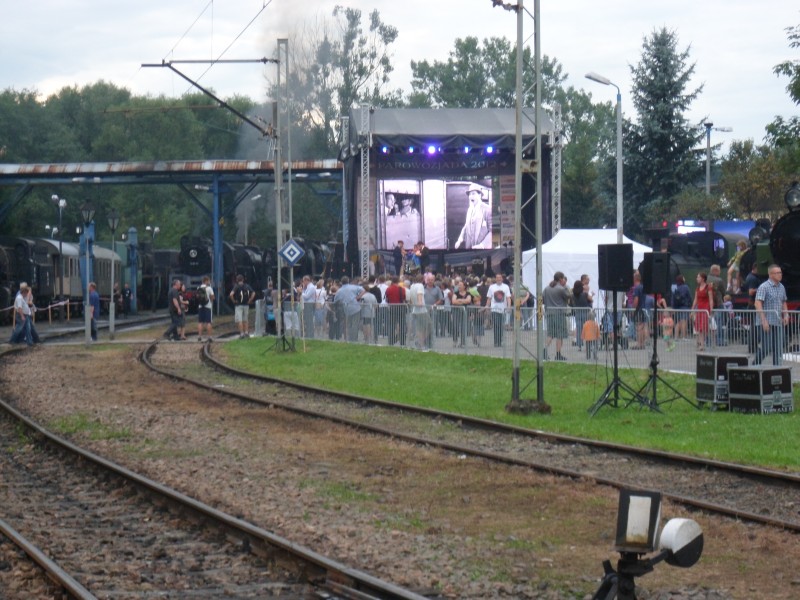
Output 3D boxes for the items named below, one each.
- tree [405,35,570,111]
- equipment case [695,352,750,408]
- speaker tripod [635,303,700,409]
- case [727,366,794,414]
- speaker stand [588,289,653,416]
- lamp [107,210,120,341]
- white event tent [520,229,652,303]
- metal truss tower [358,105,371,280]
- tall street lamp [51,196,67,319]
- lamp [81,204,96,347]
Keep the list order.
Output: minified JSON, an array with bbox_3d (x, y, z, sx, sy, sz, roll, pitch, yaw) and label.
[{"bbox_3d":[4.688,-6.643,129.960,8.500,14.950,8.000,0,0,0],"label":"tree"},{"bbox_3d":[4.032,1.036,30.273,0.450,0.660,0.660,0,0,-14],"label":"equipment case"},{"bbox_3d":[3.259,0.668,29.896,0.900,1.374,0.850,0,0,0],"label":"speaker tripod"},{"bbox_3d":[4.368,1.100,29.386,0.460,0.540,0.630,0,0,-30],"label":"case"},{"bbox_3d":[2.723,0.633,29.696,0.900,1.499,0.880,0,0,0],"label":"speaker stand"},{"bbox_3d":[-8.102,-0.720,68.490,0.380,3.726,0.380,0,0,0],"label":"lamp"},{"bbox_3d":[6.359,-0.712,82.291,3.900,3.430,3.000,0,0,-9],"label":"white event tent"},{"bbox_3d":[-1.280,-3.152,89.978,0.360,8.271,0.360,0,0,-7],"label":"metal truss tower"},{"bbox_3d":[-14.636,-1.800,103.985,0.720,5.443,0.500,0,0,0],"label":"tall street lamp"},{"bbox_3d":[-8.023,-0.657,62.490,0.420,3.709,0.420,0,0,0],"label":"lamp"}]

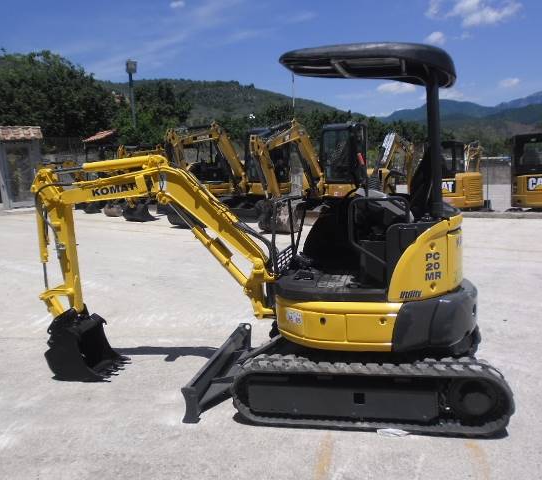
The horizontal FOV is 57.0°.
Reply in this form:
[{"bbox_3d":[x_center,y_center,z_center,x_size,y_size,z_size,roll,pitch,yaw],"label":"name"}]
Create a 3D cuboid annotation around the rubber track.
[{"bbox_3d":[0.641,1.024,3.359,1.768,0.416,0.260,-1,8,12],"label":"rubber track"}]

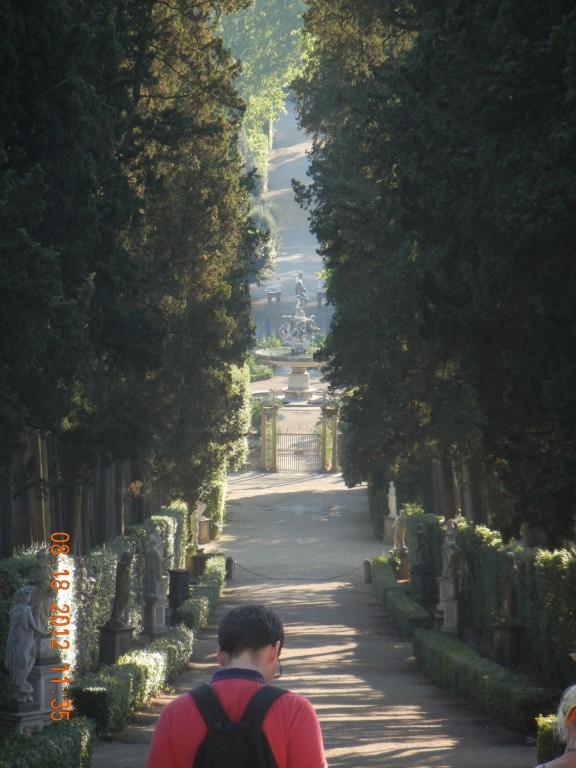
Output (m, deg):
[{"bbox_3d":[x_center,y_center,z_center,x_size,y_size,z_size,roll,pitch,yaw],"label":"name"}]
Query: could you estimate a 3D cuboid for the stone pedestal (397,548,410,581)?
[{"bbox_3d":[5.305,8.337,267.000,0.580,1.400,0.580,2,6,25],"label":"stone pedestal"}]

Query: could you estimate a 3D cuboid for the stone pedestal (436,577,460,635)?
[{"bbox_3d":[5.307,7.295,191.000,0.620,1.850,0.620,3,6,28],"label":"stone pedestal"}]

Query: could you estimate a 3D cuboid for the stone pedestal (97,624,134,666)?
[{"bbox_3d":[-4.249,6.602,144.000,0.630,1.150,0.630,5,7,45],"label":"stone pedestal"}]

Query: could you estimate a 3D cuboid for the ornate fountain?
[{"bbox_3d":[0.903,-3.560,445.000,6.900,9.700,6.900,0,5,0],"label":"ornate fountain"}]

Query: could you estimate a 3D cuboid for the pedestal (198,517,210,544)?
[{"bbox_3d":[-4.381,7.713,305.000,0.600,1.350,0.600,-2,6,-20],"label":"pedestal"}]

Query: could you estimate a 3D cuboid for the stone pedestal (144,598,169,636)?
[{"bbox_3d":[-4.321,7.656,191.000,0.580,1.150,0.580,-3,6,-33],"label":"stone pedestal"}]

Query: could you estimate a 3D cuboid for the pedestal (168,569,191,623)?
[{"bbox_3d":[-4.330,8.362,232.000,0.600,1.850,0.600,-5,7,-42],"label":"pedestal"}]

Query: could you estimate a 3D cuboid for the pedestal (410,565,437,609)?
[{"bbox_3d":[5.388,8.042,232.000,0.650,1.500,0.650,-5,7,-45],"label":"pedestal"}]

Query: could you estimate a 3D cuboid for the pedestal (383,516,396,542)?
[{"bbox_3d":[5.404,7.634,305.000,0.650,1.300,0.650,2,6,20],"label":"pedestal"}]

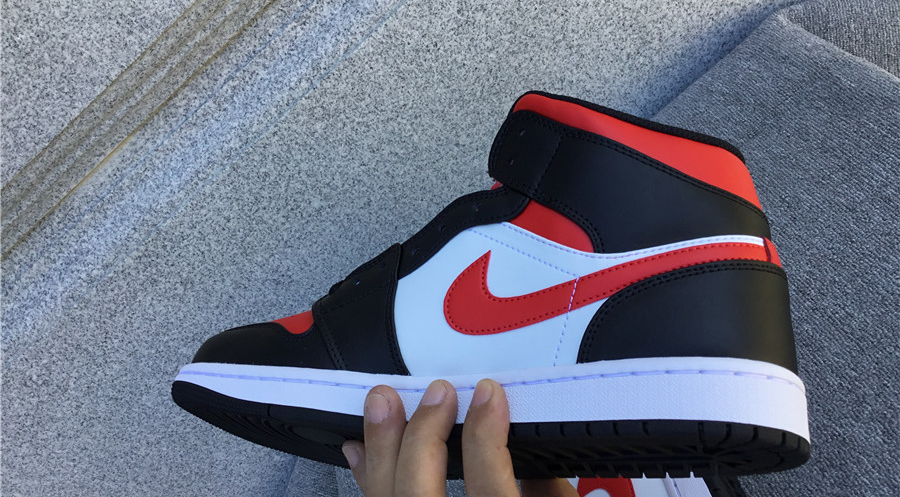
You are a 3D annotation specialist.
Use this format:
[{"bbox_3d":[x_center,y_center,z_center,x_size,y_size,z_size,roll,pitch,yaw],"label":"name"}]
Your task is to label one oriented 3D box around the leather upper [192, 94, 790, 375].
[{"bbox_3d":[0.010,0.011,0.398,0.284,0.101,0.139,-5,61,20],"label":"leather upper"}]

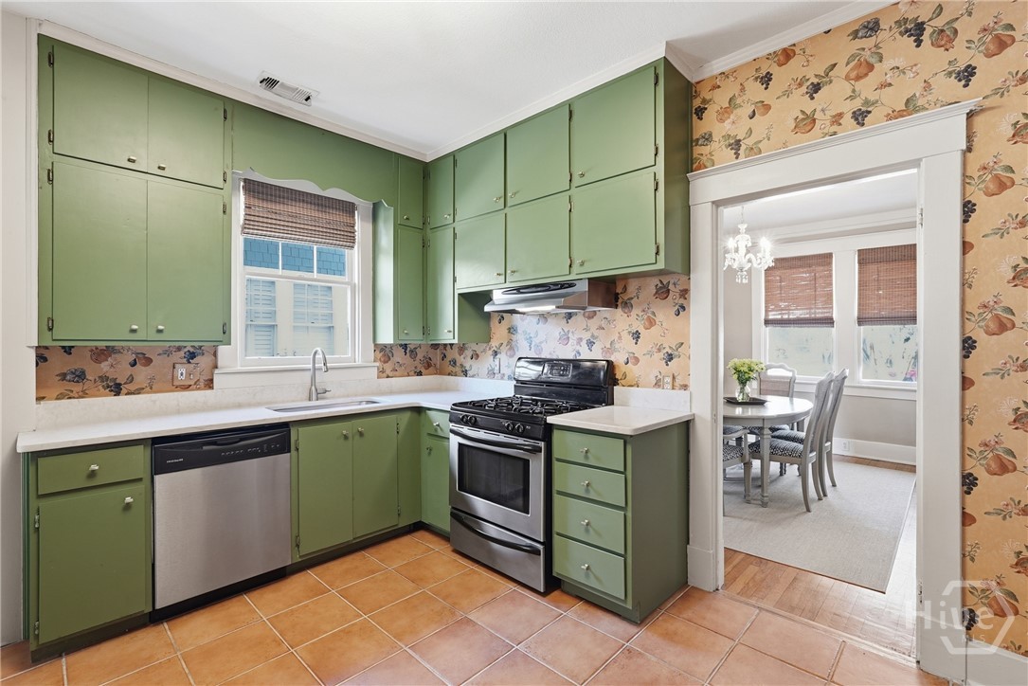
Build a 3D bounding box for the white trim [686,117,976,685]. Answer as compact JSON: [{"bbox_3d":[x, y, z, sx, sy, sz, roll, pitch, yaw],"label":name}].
[{"bbox_3d":[1.366,0.199,2.122,1.104,2.214,0.128,0,0,43],"label":"white trim"}]

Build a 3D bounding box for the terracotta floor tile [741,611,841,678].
[{"bbox_3d":[1.200,1.303,1.986,0.331,0.010,0.323,0,0,44],"label":"terracotta floor tile"}]

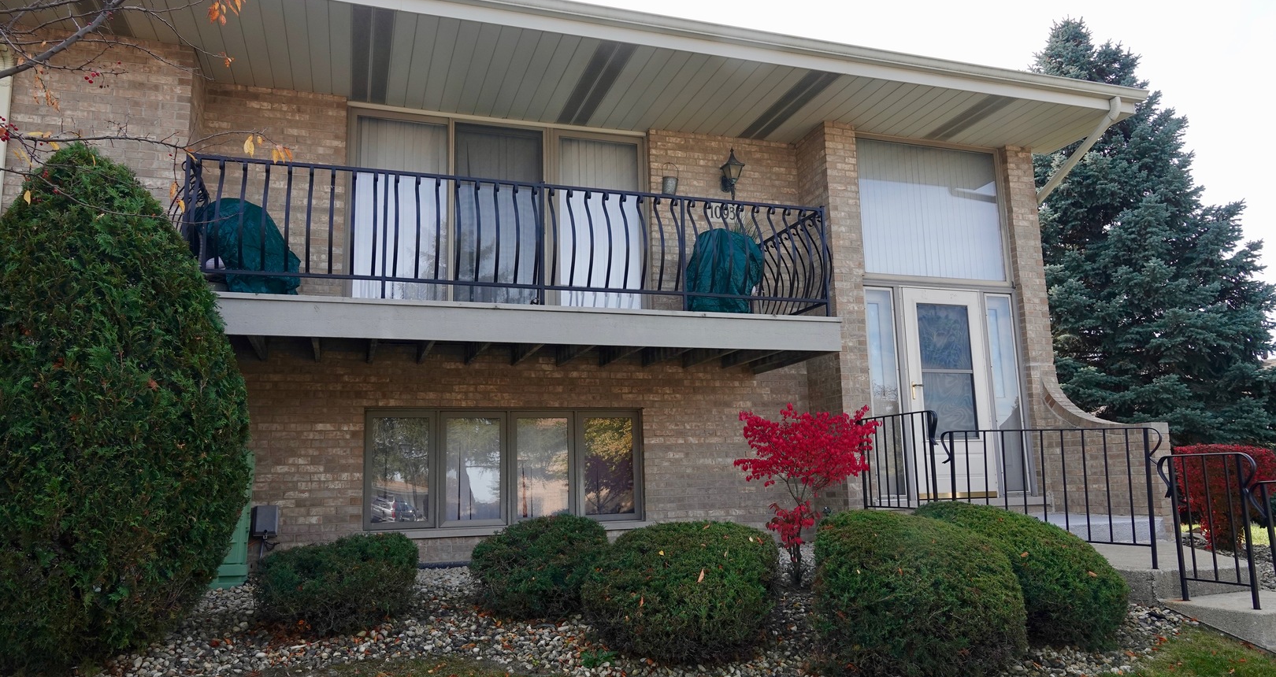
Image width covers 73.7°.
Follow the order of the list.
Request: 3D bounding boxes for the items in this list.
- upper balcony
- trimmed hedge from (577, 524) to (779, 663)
[{"bbox_3d":[-0.915,-0.461,6.925,5.000,1.210,1.600,2,-10,-18],"label":"upper balcony"},{"bbox_3d":[0.222,1.322,4.608,1.053,0.664,1.053,-1,-9,0],"label":"trimmed hedge"}]

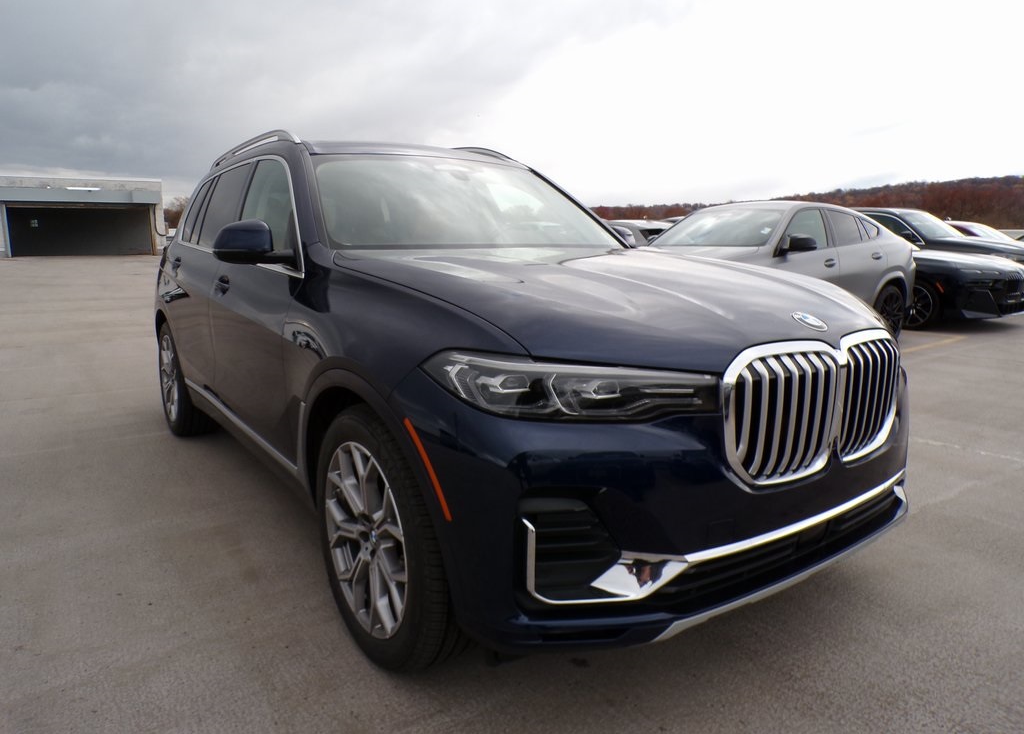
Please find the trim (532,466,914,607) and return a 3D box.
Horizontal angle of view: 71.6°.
[{"bbox_3d":[0.808,0.339,1.976,1.830,0.260,0.200,-7,12,-34],"label":"trim"}]

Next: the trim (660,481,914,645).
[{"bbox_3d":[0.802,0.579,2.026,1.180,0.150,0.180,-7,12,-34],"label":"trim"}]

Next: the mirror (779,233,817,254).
[{"bbox_3d":[2.812,-1.200,6.942,0.190,0.175,0.280,-8,13,-38],"label":"mirror"}]

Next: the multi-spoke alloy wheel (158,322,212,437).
[{"bbox_3d":[-2.115,0.055,4.679,0.290,0.785,0.785,-7,12,-34],"label":"multi-spoke alloy wheel"}]

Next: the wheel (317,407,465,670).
[{"bbox_3d":[-0.333,0.492,2.174,0.285,0.785,0.785,-7,12,-34],"label":"wheel"}]

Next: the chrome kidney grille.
[{"bbox_3d":[0.823,0.086,1.911,0.830,0.370,0.140,-7,12,-34],"label":"chrome kidney grille"}]

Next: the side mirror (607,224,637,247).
[{"bbox_3d":[0.562,-0.678,3.864,0.290,0.180,0.190,-7,12,-34],"label":"side mirror"}]

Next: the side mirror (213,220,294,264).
[{"bbox_3d":[-1.012,-0.488,2.772,0.290,0.180,0.190,-7,12,-34],"label":"side mirror"}]

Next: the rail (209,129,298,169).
[{"bbox_3d":[-1.483,-1.183,3.951,0.090,0.120,1.860,-7,12,-34],"label":"rail"}]

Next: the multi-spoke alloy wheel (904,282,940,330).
[{"bbox_3d":[5.766,-0.875,10.152,0.260,0.740,0.740,-7,12,-34],"label":"multi-spoke alloy wheel"}]

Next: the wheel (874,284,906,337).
[{"bbox_3d":[4.336,-0.585,8.446,0.755,0.755,0.300,-8,13,-38],"label":"wheel"}]

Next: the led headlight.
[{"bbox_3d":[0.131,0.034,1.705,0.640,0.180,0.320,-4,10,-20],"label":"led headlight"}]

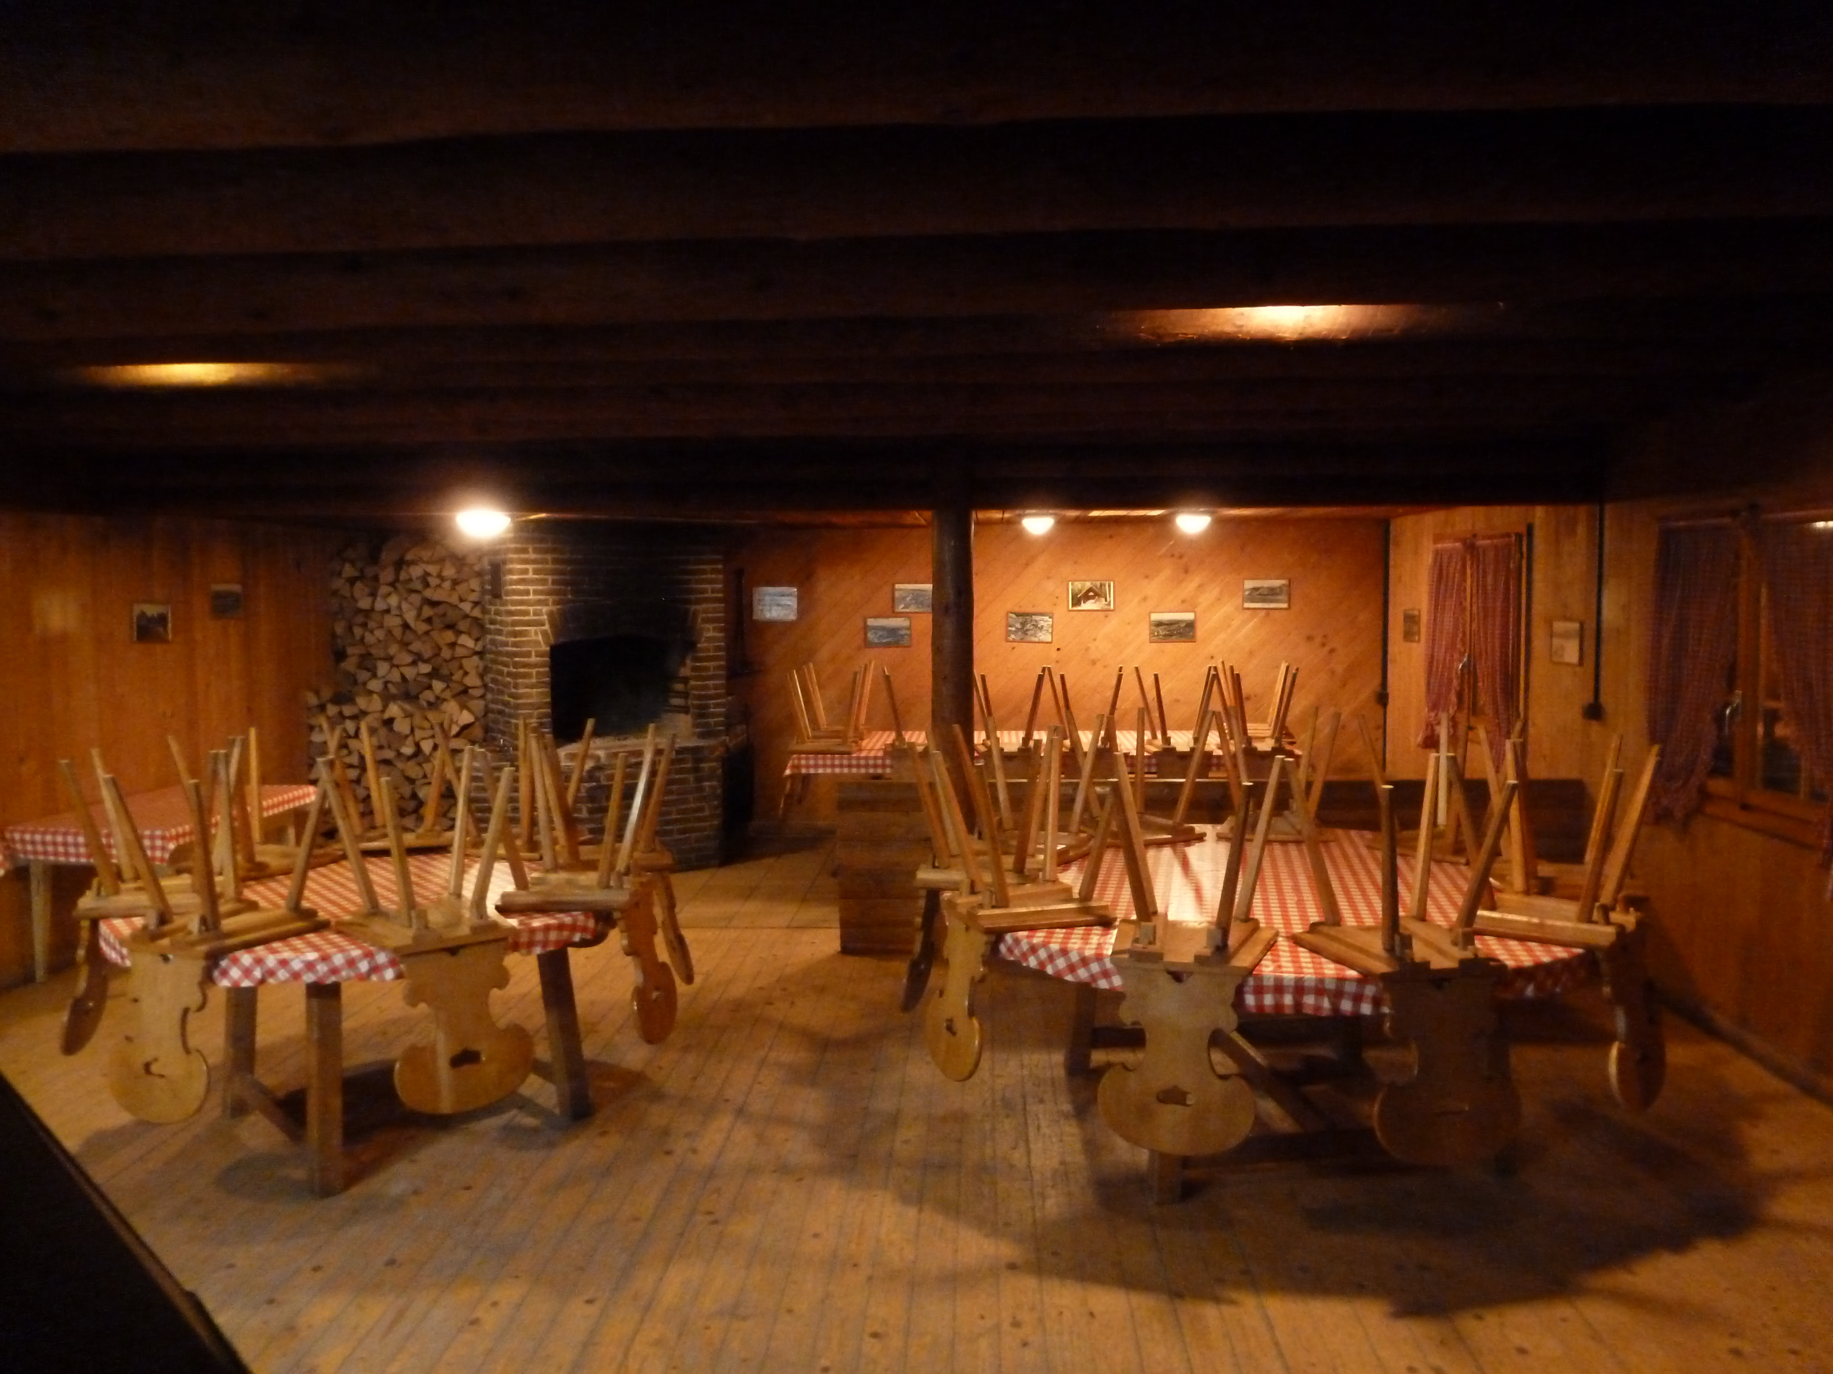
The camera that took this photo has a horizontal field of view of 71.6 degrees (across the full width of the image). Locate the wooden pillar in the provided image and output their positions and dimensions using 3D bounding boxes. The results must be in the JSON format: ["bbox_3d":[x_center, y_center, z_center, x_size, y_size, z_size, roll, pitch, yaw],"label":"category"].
[{"bbox_3d":[0.195,0.183,6.156,0.205,2.129,0.205,0,5,3],"label":"wooden pillar"}]

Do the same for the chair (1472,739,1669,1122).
[{"bbox_3d":[1.764,0.648,3.481,0.430,0.926,0.472,-5,6,-44],"label":"chair"}]

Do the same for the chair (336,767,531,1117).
[{"bbox_3d":[-1.337,0.670,3.513,0.430,0.926,0.472,-4,6,-39],"label":"chair"}]

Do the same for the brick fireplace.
[{"bbox_3d":[-2.007,0.032,8.113,1.445,2.148,1.000,-3,5,-31],"label":"brick fireplace"}]

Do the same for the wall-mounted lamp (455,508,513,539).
[{"bbox_3d":[-2.181,-0.819,6.400,0.260,0.125,0.260,0,5,3],"label":"wall-mounted lamp"}]

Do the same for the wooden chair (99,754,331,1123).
[{"bbox_3d":[-1.908,0.677,3.485,0.430,0.926,0.472,1,5,21],"label":"wooden chair"}]

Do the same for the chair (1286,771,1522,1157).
[{"bbox_3d":[1.237,0.673,3.218,0.430,0.926,0.472,-1,5,-9],"label":"chair"}]

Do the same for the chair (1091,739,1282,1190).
[{"bbox_3d":[0.697,0.673,3.276,0.430,0.926,0.472,1,5,18],"label":"chair"}]

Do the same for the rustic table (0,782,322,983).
[{"bbox_3d":[-3.404,0.925,5.867,0.744,0.755,1.152,0,5,3],"label":"rustic table"}]

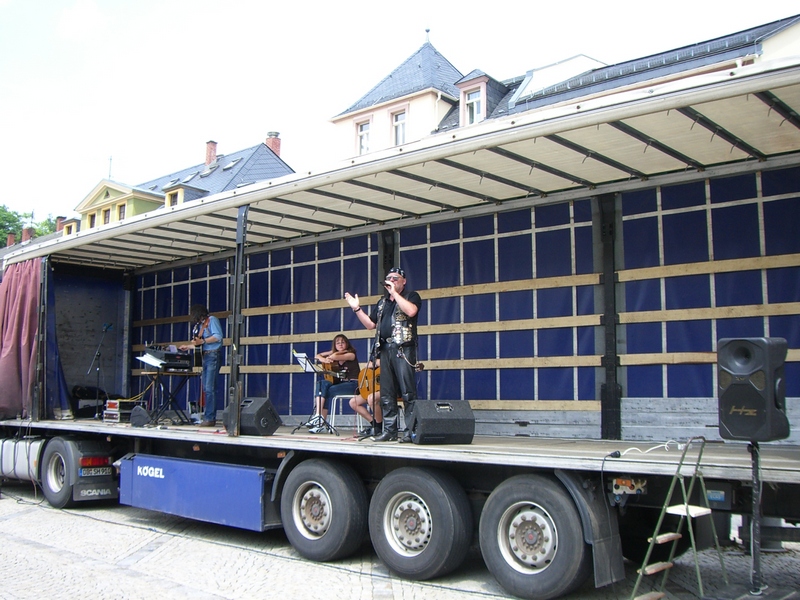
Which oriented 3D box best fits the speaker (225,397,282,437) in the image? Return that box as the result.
[{"bbox_3d":[-1.707,1.347,10.130,0.540,0.425,0.440,-4,-8,36],"label":"speaker"}]

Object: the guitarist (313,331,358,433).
[{"bbox_3d":[-0.816,1.054,11.020,0.700,1.230,0.480,4,-7,-38],"label":"guitarist"}]

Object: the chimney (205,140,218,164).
[{"bbox_3d":[-12.844,-10.043,60.000,0.580,1.650,0.580,-5,-9,42],"label":"chimney"}]

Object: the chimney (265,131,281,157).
[{"bbox_3d":[-7.532,-9.089,52.000,0.650,1.650,0.650,5,-8,-44],"label":"chimney"}]

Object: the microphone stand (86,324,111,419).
[{"bbox_3d":[-4.944,1.172,14.400,0.400,1.550,0.320,4,-7,-27],"label":"microphone stand"}]

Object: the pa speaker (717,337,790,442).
[{"bbox_3d":[2.272,0.577,5.660,0.340,0.655,0.380,4,-7,-36],"label":"pa speaker"}]

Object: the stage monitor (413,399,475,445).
[{"bbox_3d":[0.422,1.215,8.720,0.540,0.425,0.440,2,-6,-13],"label":"stage monitor"}]

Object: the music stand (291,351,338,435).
[{"bbox_3d":[-1.025,1.116,10.650,0.520,0.990,0.500,6,-8,-42],"label":"music stand"}]

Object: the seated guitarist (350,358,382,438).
[{"bbox_3d":[-0.260,1.020,10.600,0.500,1.220,0.750,-5,-7,41],"label":"seated guitarist"}]

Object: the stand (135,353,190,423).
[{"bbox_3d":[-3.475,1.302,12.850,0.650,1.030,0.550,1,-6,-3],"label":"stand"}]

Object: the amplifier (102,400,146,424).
[{"bbox_3d":[-4.296,1.742,13.720,0.510,0.340,0.470,-5,-9,42],"label":"amplifier"}]

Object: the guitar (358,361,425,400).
[{"bbox_3d":[-0.117,0.928,10.320,0.990,0.370,0.110,-20,-16,37],"label":"guitar"}]

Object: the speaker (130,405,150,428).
[{"bbox_3d":[-3.561,1.599,12.050,0.260,0.300,0.330,3,-6,-25],"label":"speaker"}]

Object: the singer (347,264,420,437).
[{"bbox_3d":[-0.164,0.577,9.300,0.680,1.820,0.550,-5,-8,44],"label":"singer"}]

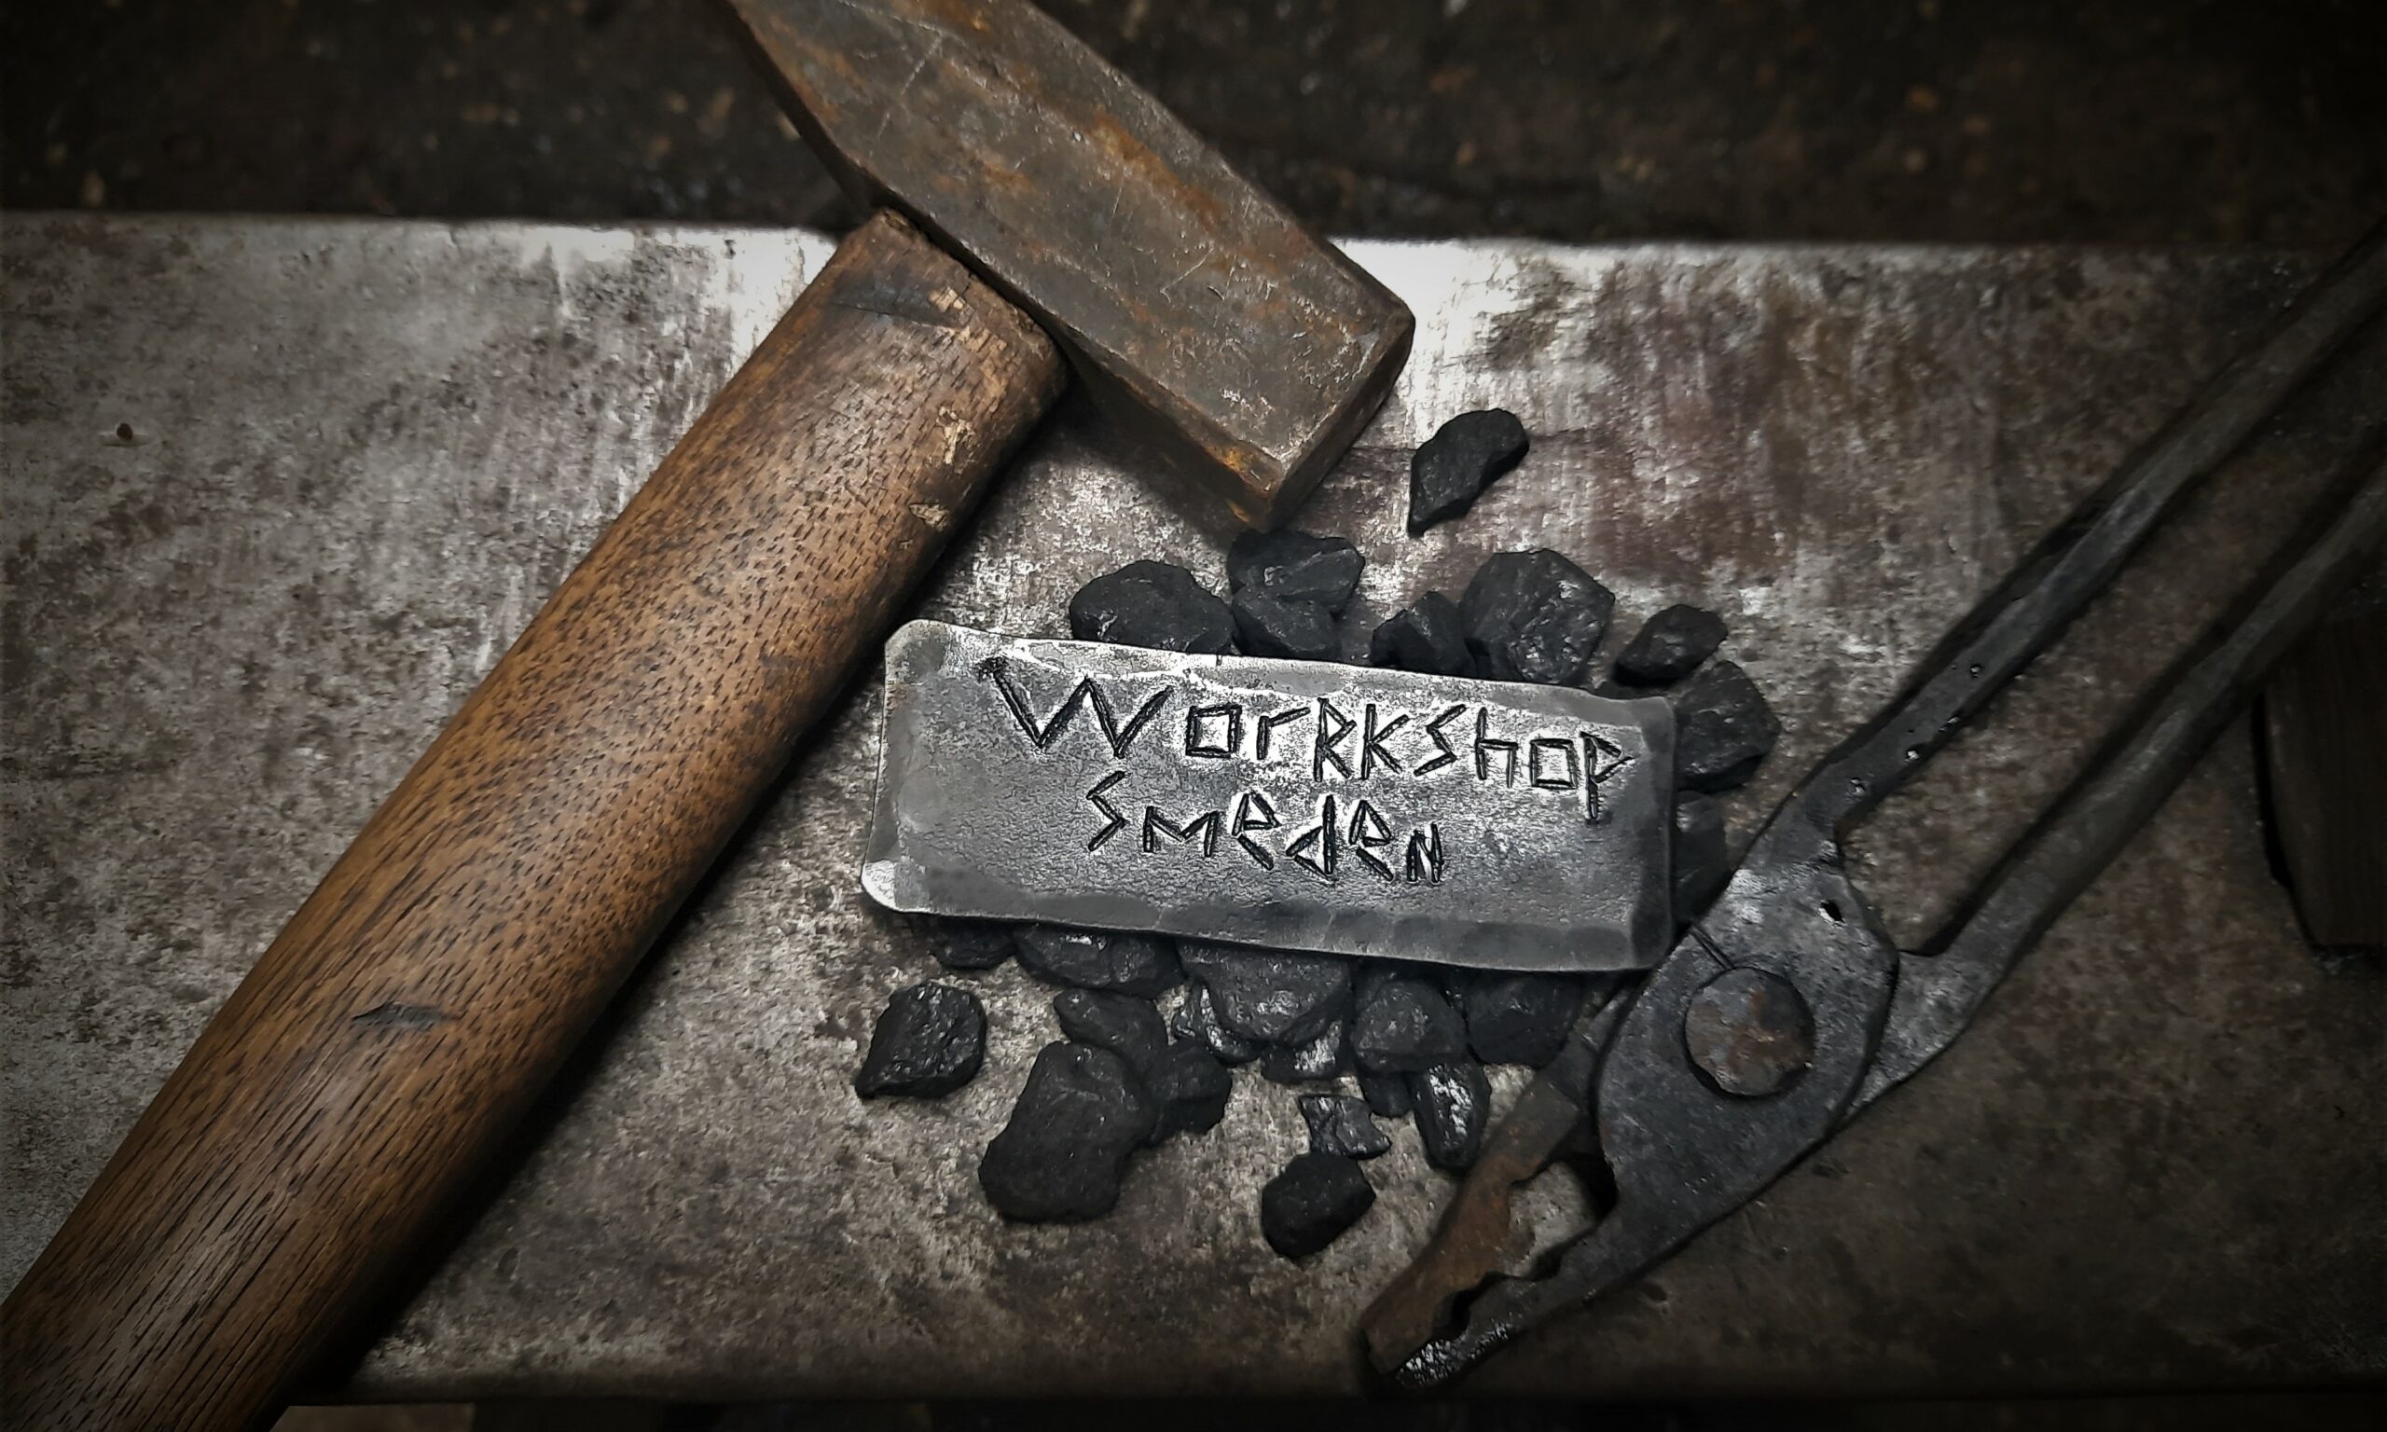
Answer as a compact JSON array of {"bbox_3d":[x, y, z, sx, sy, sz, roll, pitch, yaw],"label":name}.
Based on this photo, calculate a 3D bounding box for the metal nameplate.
[{"bbox_3d":[0.011,0.012,0.248,0.116,0.005,0.041,5,80,-1],"label":"metal nameplate"}]

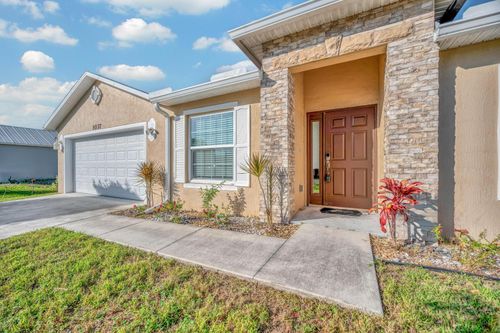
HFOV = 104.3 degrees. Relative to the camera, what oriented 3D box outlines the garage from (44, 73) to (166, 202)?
[{"bbox_3d":[-3.879,-0.972,8.958,6.800,4.120,6.000,0,0,27],"label":"garage"}]

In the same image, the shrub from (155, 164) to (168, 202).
[{"bbox_3d":[-2.207,0.424,4.849,0.300,0.930,0.300,0,0,27],"label":"shrub"}]

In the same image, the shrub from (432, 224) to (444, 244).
[{"bbox_3d":[2.354,0.849,2.427,0.150,0.240,0.150,0,0,27],"label":"shrub"}]

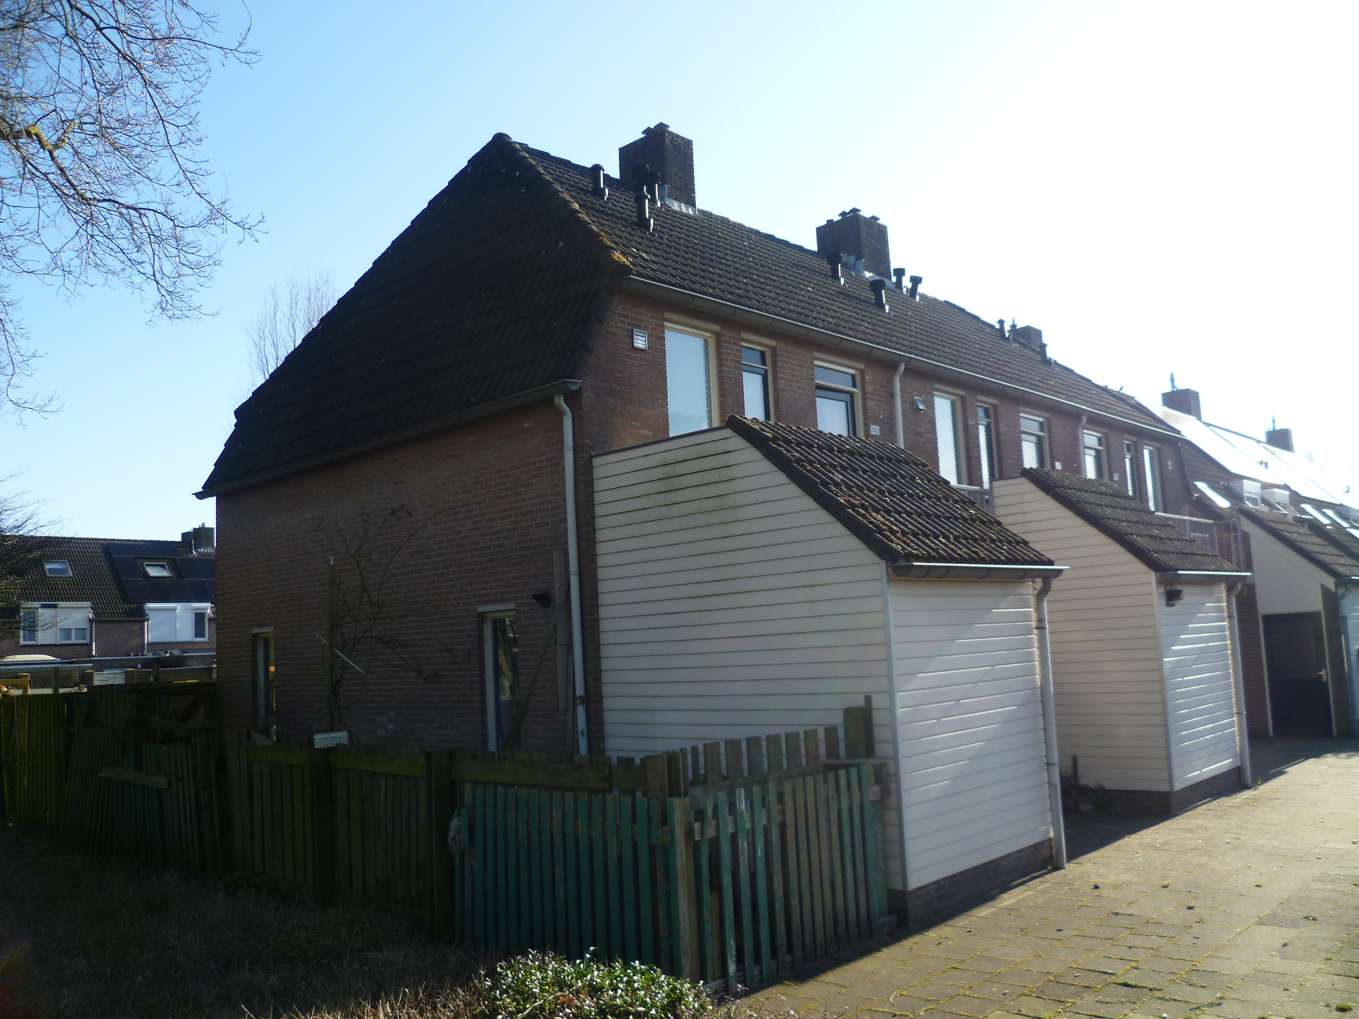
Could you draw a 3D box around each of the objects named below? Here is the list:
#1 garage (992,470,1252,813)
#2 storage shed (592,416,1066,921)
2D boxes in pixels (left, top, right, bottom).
[{"bbox_3d":[4.787,1.468,13.126,2.995,3.706,2.688,-10,-10,43],"label":"garage"},{"bbox_3d":[1.315,1.181,9.444,3.053,3.706,2.688,-10,-10,43],"label":"storage shed"}]

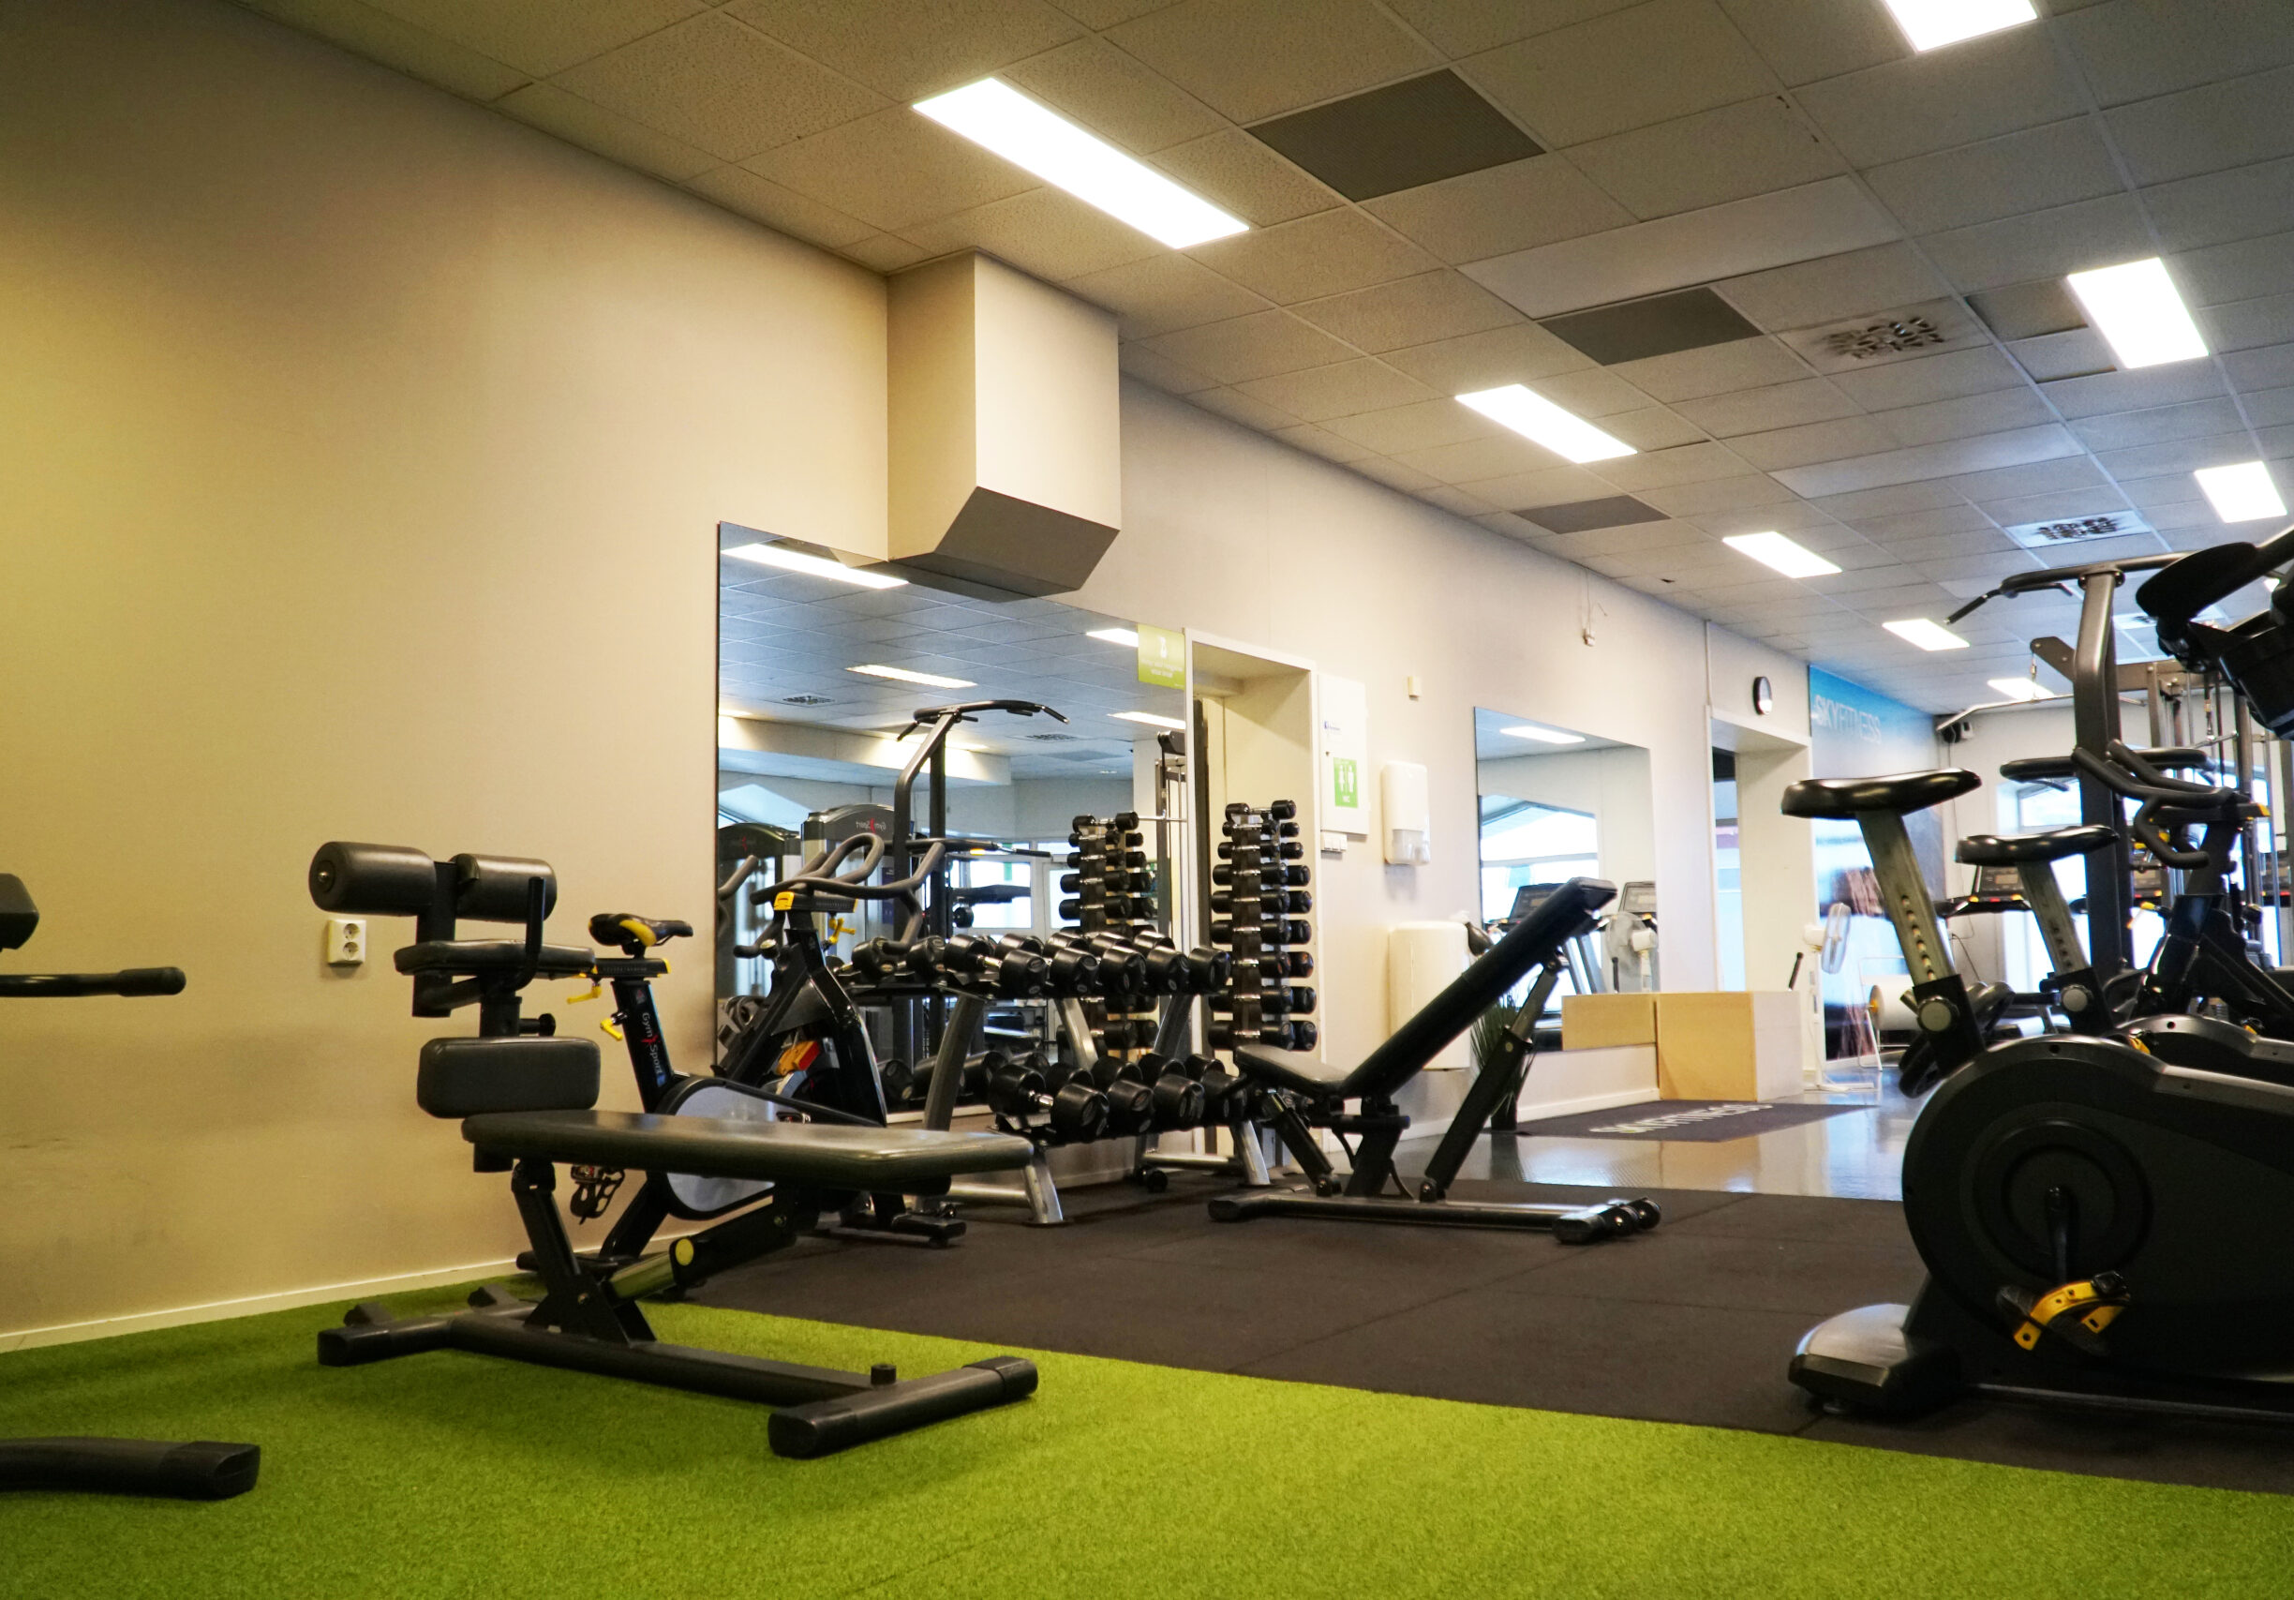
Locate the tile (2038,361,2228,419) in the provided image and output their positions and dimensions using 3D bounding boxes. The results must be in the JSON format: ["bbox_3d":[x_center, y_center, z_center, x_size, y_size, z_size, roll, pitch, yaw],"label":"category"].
[{"bbox_3d":[3.745,-1.555,6.795,0.600,0.025,0.600,-3,-5,36],"label":"tile"}]

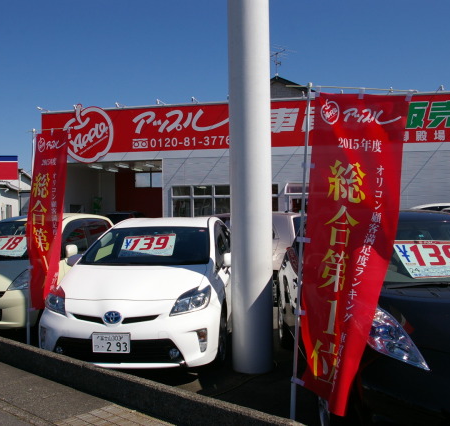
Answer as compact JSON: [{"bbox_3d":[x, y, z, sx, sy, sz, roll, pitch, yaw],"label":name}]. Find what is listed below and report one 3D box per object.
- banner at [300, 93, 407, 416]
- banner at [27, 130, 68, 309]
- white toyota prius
[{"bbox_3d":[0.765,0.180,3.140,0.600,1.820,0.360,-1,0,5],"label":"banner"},{"bbox_3d":[-1.760,0.080,5.350,0.500,1.780,0.200,-1,0,30],"label":"banner"},{"bbox_3d":[-0.790,0.805,6.700,1.760,1.490,4.470,-1,0,4],"label":"white toyota prius"}]

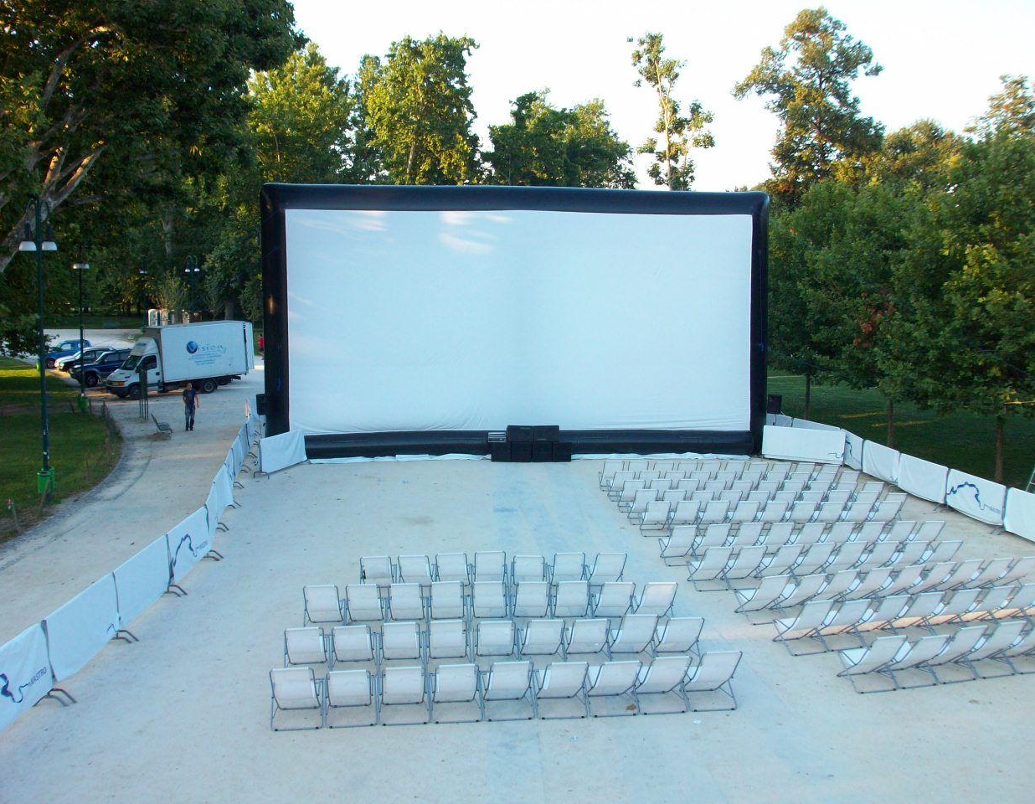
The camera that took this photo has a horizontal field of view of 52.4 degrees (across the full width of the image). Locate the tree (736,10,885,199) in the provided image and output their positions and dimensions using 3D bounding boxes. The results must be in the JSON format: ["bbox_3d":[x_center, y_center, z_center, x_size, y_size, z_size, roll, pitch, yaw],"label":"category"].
[{"bbox_3d":[17.715,-12.577,64.017,9.200,22.000,9.000,0,6,0],"label":"tree"}]

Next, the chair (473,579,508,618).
[{"bbox_3d":[-0.452,3.225,17.050,0.625,0.841,0.890,0,7,-2],"label":"chair"}]

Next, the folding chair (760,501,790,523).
[{"bbox_3d":[5.463,2.466,22.795,0.615,0.819,0.849,0,6,-5],"label":"folding chair"}]

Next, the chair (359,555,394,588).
[{"bbox_3d":[-2.444,3.018,18.456,0.640,0.875,0.949,0,7,-2],"label":"chair"}]

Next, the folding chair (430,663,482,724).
[{"bbox_3d":[-0.789,3.600,13.446,0.640,0.854,0.953,-1,7,-7],"label":"folding chair"}]

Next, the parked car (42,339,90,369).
[{"bbox_3d":[-28.303,-3.015,65.633,1.580,1.660,3.550,5,8,32],"label":"parked car"}]

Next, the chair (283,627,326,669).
[{"bbox_3d":[-2.858,3.305,14.289,0.615,0.819,0.849,-1,6,-8],"label":"chair"}]

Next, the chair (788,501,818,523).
[{"bbox_3d":[6.290,2.562,23.475,0.636,0.846,0.901,0,7,-2],"label":"chair"}]

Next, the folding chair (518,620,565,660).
[{"bbox_3d":[0.370,3.482,15.513,0.636,0.842,0.906,0,7,-5],"label":"folding chair"}]

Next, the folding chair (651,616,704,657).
[{"bbox_3d":[2.329,3.390,15.275,0.640,0.840,0.960,-1,7,-5],"label":"folding chair"}]

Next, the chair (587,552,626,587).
[{"bbox_3d":[1.623,3.057,19.144,0.636,0.843,0.905,0,7,-4],"label":"chair"}]

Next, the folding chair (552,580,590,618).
[{"bbox_3d":[0.823,3.022,16.004,0.600,0.802,0.874,0,6,-2],"label":"folding chair"}]

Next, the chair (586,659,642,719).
[{"bbox_3d":[1.215,3.526,13.383,0.621,0.818,0.979,-1,6,-8],"label":"chair"}]

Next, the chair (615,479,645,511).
[{"bbox_3d":[2.768,2.221,25.462,0.621,0.820,0.925,0,6,-4],"label":"chair"}]

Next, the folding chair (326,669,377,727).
[{"bbox_3d":[-2.122,3.645,13.376,0.625,0.812,0.890,0,7,-8],"label":"folding chair"}]

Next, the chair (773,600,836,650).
[{"bbox_3d":[4.373,3.370,16.110,0.625,0.854,0.890,-2,7,-17],"label":"chair"}]

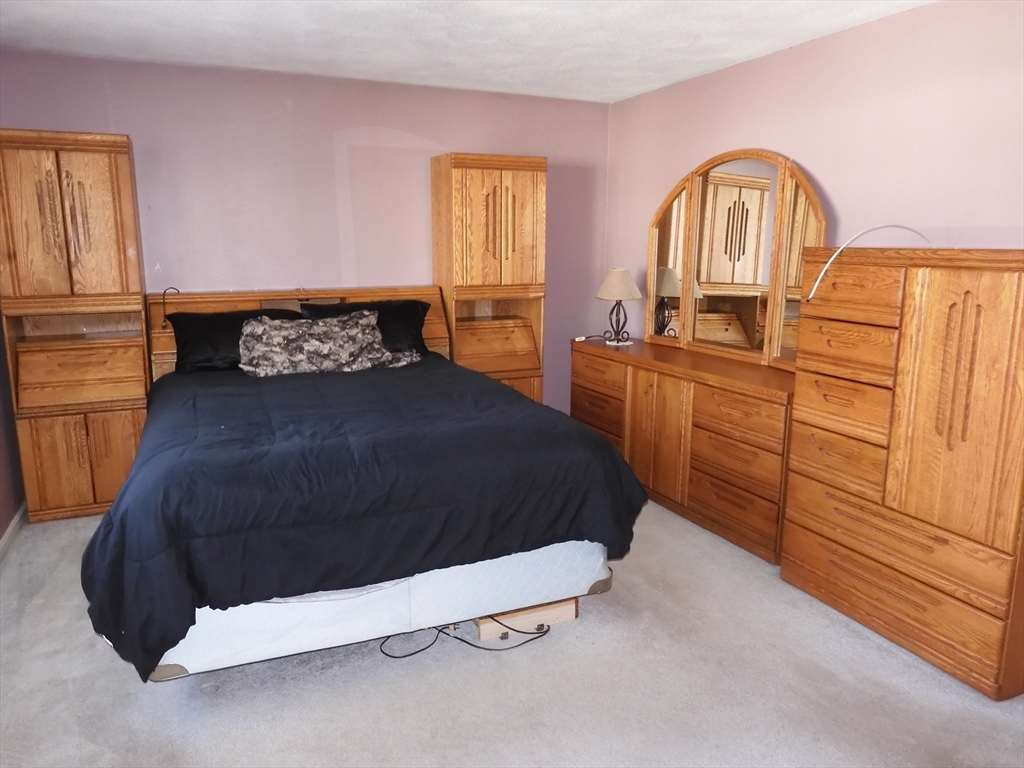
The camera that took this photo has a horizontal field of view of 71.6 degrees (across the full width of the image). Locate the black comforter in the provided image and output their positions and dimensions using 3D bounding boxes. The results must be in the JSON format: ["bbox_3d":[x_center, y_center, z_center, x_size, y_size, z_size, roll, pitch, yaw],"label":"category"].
[{"bbox_3d":[-0.686,0.338,3.191,1.780,0.555,2.135,-5,12,-20],"label":"black comforter"}]

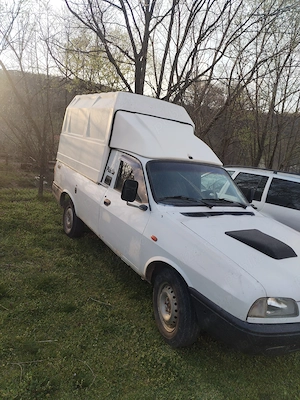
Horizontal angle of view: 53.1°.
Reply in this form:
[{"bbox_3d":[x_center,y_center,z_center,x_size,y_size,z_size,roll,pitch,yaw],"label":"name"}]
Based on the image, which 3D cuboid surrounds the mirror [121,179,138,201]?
[{"bbox_3d":[-0.180,-0.080,2.679,0.135,0.185,0.060,3,10,-25],"label":"mirror"}]

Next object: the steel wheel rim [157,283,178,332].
[{"bbox_3d":[0.177,0.823,2.319,0.115,0.365,0.365,4,10,-23],"label":"steel wheel rim"}]

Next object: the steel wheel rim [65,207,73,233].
[{"bbox_3d":[-1.144,0.292,4.420,0.115,0.360,0.360,2,11,-32],"label":"steel wheel rim"}]

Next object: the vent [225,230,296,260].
[{"bbox_3d":[0.883,0.318,2.360,0.370,0.070,0.450,2,23,-32],"label":"vent"}]

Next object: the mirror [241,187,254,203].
[{"bbox_3d":[1.190,-0.060,3.628,0.145,0.190,0.065,0,12,-40],"label":"mirror"}]

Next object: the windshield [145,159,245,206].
[{"bbox_3d":[0.520,-0.180,3.139,1.230,0.110,0.540,2,55,-32],"label":"windshield"}]

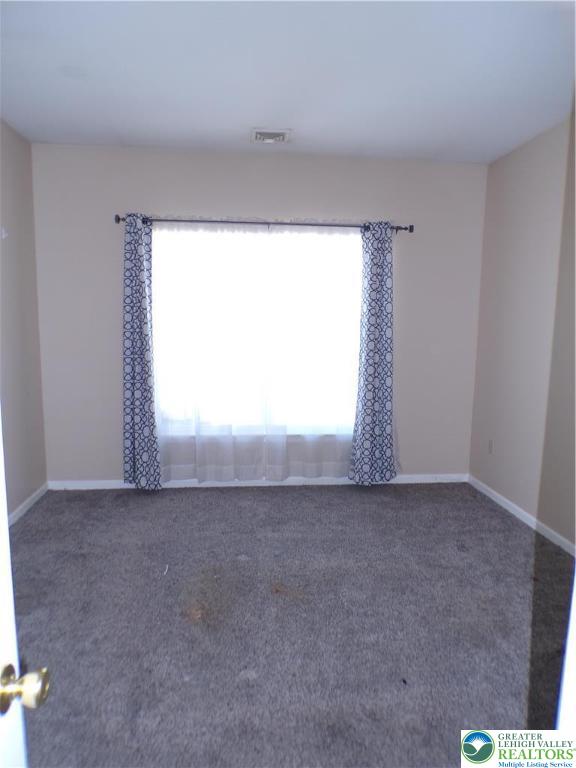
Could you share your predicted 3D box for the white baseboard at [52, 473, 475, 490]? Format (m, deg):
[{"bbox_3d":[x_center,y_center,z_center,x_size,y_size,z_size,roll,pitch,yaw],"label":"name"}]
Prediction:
[{"bbox_3d":[-0.176,0.822,4.463,3.541,0.070,0.018,0,7,-6],"label":"white baseboard"}]

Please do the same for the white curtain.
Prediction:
[{"bbox_3d":[-0.197,-0.231,4.260,1.820,2.090,0.080,0,7,-6],"label":"white curtain"}]

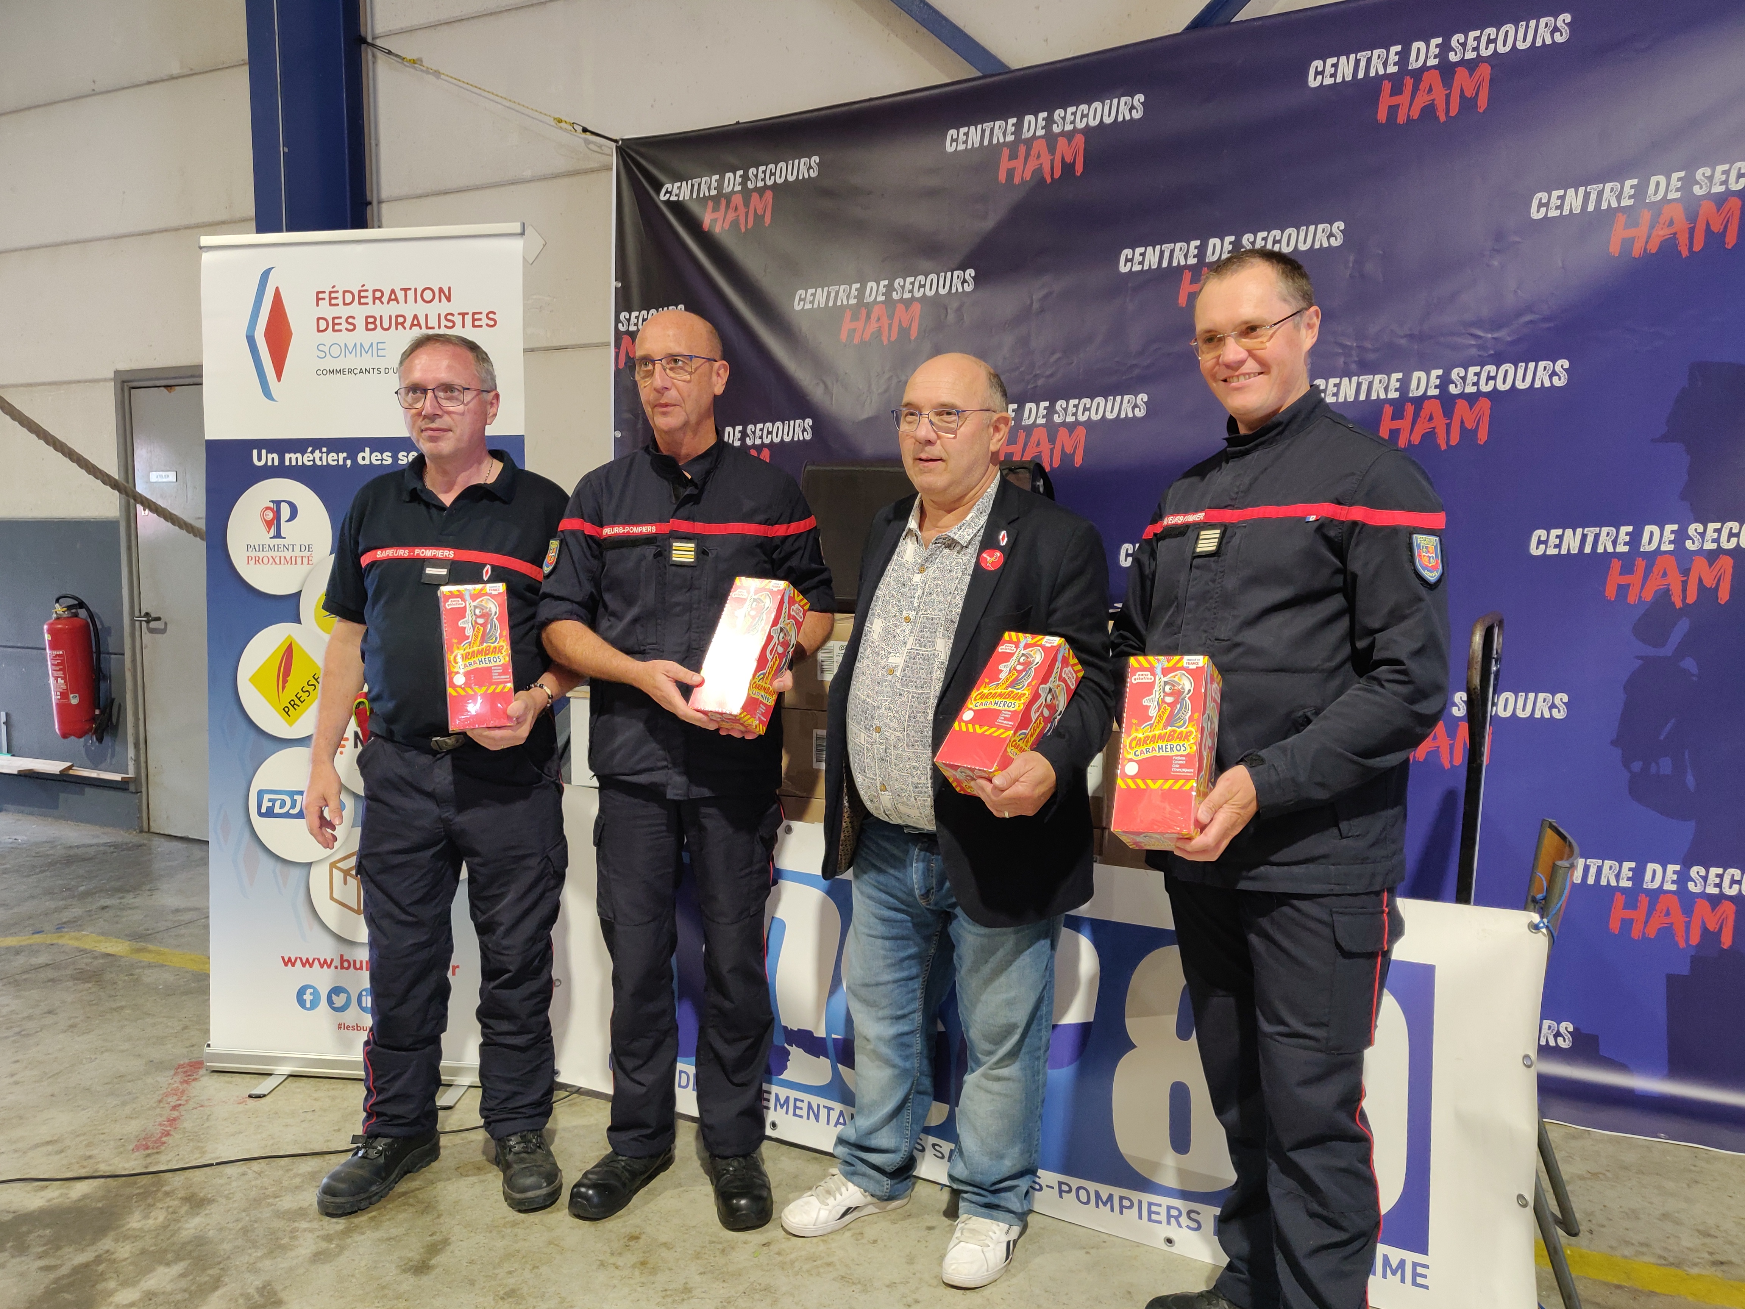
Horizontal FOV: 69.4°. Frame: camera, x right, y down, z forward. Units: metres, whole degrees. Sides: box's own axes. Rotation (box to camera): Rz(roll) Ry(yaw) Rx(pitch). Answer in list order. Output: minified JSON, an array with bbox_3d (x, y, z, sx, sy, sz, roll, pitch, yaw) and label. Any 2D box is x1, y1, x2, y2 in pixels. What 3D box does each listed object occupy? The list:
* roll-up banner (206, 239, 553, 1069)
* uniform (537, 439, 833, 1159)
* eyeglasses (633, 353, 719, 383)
[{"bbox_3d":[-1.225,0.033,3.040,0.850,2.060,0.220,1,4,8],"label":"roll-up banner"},{"bbox_3d":[-0.368,0.312,2.499,0.570,1.470,0.400,0,4,-3],"label":"uniform"},{"bbox_3d":[-0.370,-0.547,2.456,0.142,0.046,0.145,1,7,19],"label":"eyeglasses"}]

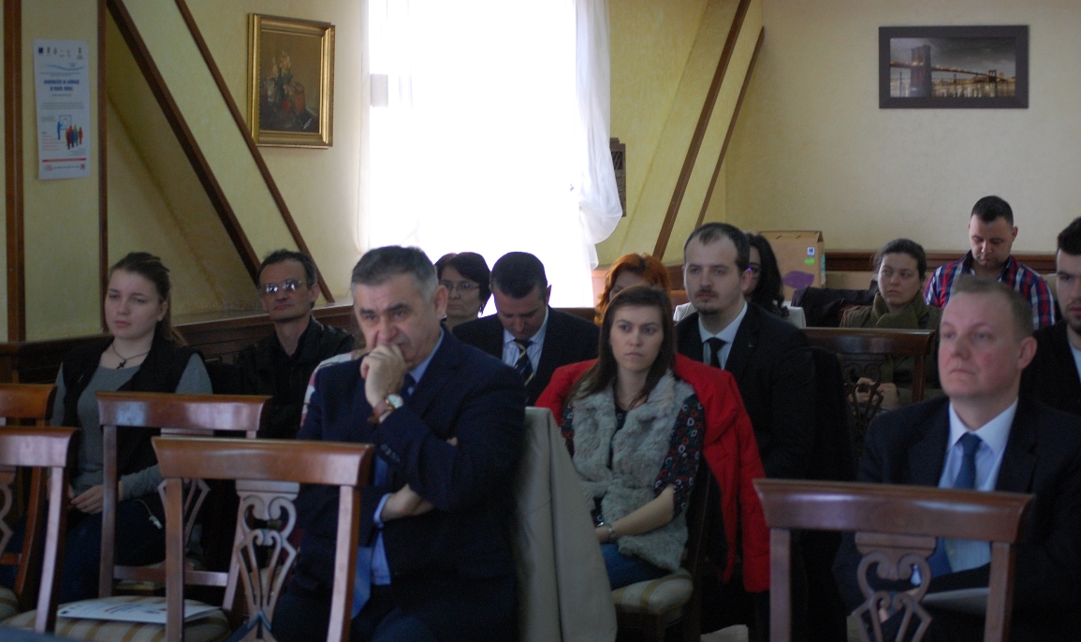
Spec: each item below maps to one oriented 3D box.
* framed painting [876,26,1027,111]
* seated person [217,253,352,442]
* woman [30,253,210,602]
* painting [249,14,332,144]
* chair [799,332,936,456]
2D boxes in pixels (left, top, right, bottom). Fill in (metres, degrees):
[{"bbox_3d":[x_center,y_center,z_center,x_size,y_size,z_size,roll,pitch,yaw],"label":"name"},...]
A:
[{"bbox_3d":[2.162,-1.329,12.888,0.800,0.440,0.030,2,4,22],"label":"framed painting"},{"bbox_3d":[-0.814,0.409,7.255,0.500,1.223,0.800,1,4,16],"label":"seated person"},{"bbox_3d":[-1.109,0.462,6.282,0.510,1.253,0.780,1,4,10],"label":"woman"},{"bbox_3d":[-0.893,-0.858,8.811,0.040,0.455,0.455,3,5,32],"label":"painting"},{"bbox_3d":[0.925,0.517,7.511,0.470,0.970,0.540,2,4,21],"label":"chair"}]

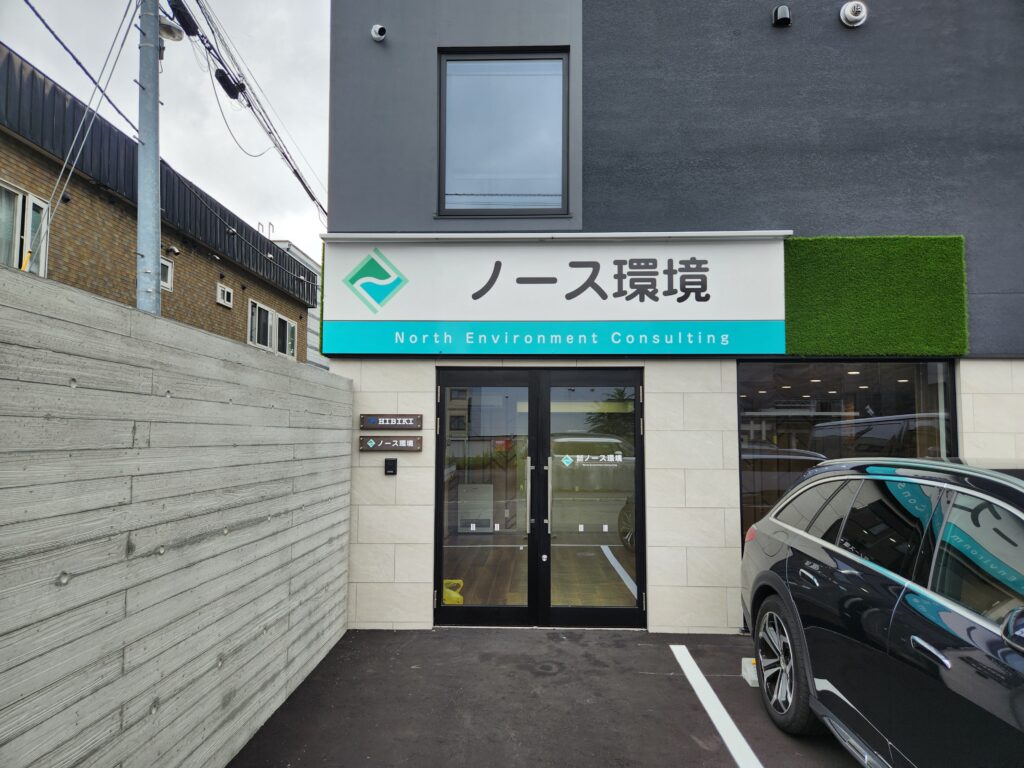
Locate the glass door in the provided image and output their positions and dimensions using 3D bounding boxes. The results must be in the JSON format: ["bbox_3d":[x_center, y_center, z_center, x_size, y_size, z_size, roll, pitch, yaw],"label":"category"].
[{"bbox_3d":[0.210,0.884,5.434,1.674,2.033,0.100,0,-5,2],"label":"glass door"}]

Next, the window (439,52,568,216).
[{"bbox_3d":[-0.071,-2.041,5.589,1.069,1.391,0.100,0,-5,2],"label":"window"}]

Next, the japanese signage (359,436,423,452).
[{"bbox_3d":[-0.963,0.482,5.447,0.506,0.123,0.030,0,-5,2],"label":"japanese signage"}]

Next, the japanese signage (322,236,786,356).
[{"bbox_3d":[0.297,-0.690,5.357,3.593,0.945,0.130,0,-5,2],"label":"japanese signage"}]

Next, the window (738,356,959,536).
[{"bbox_3d":[2.657,0.865,5.384,1.734,2.096,0.100,0,-5,2],"label":"window"}]

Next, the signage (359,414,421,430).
[{"bbox_3d":[-0.961,0.309,5.462,0.505,0.124,0.030,0,-5,2],"label":"signage"}]

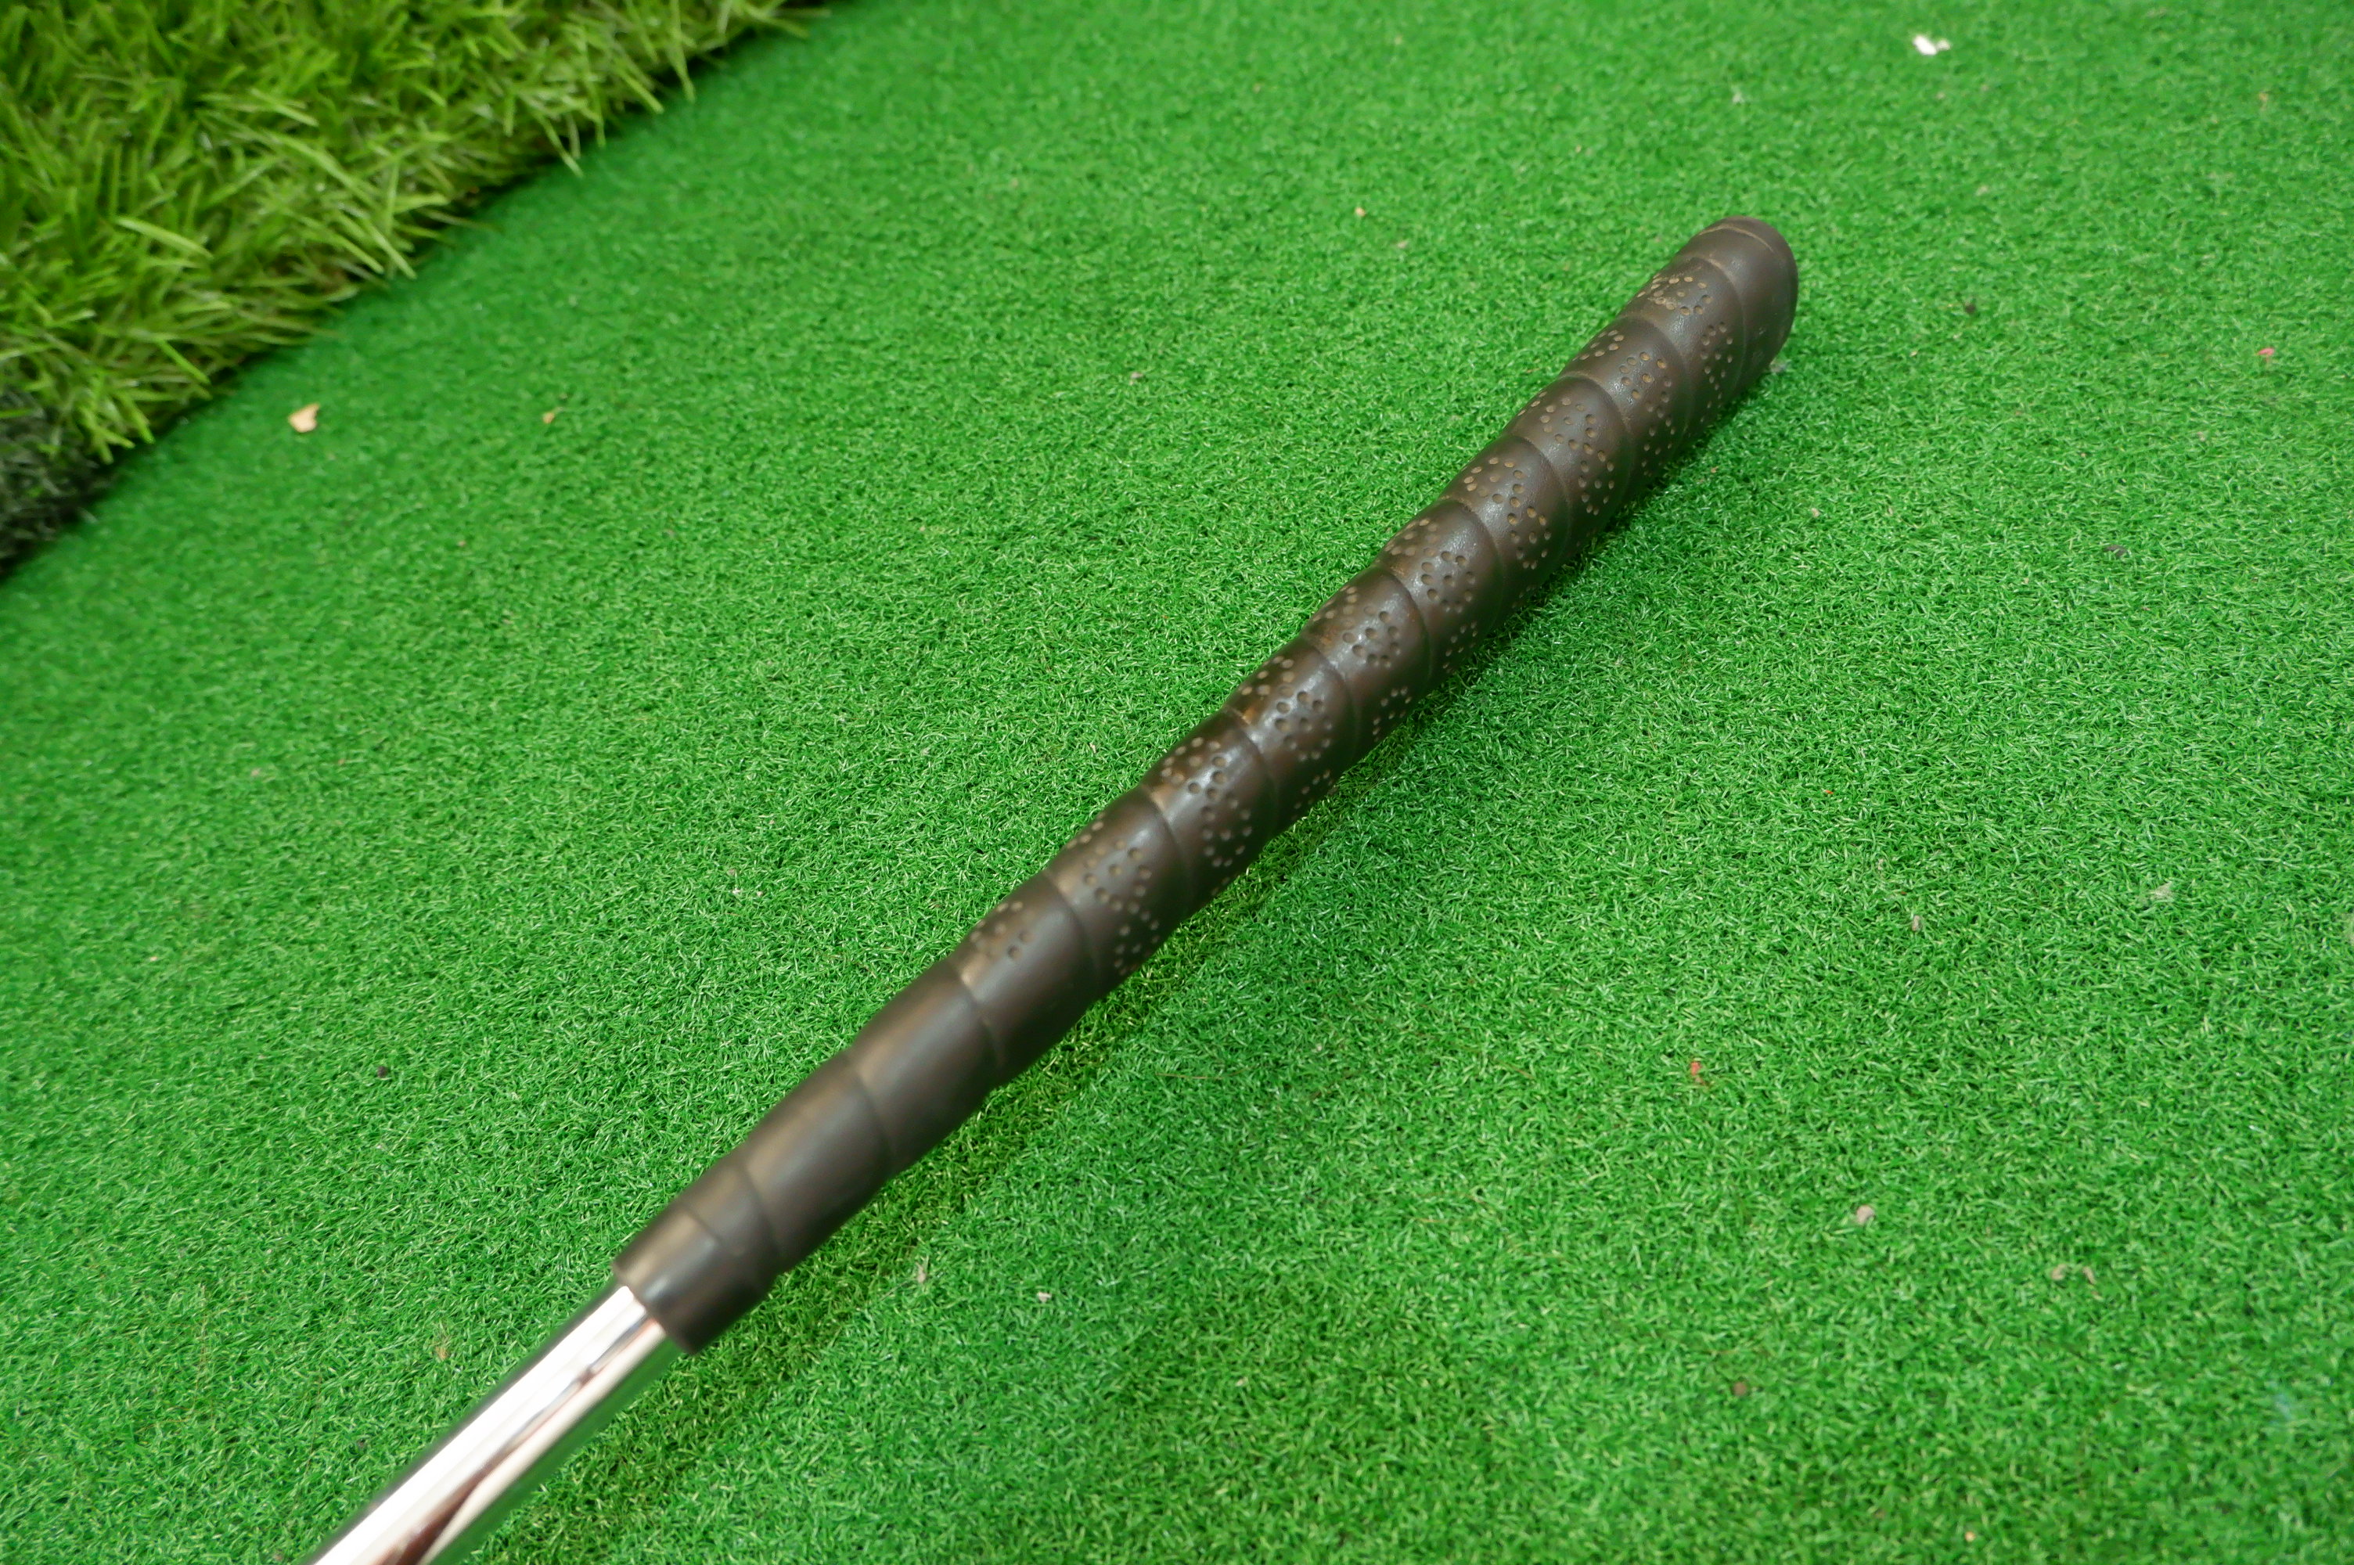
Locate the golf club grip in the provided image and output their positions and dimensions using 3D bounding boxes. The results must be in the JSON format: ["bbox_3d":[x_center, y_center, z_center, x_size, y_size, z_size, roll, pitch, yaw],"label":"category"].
[{"bbox_3d":[0.021,-0.012,0.255,0.027,0.027,0.270,37,69,29],"label":"golf club grip"}]

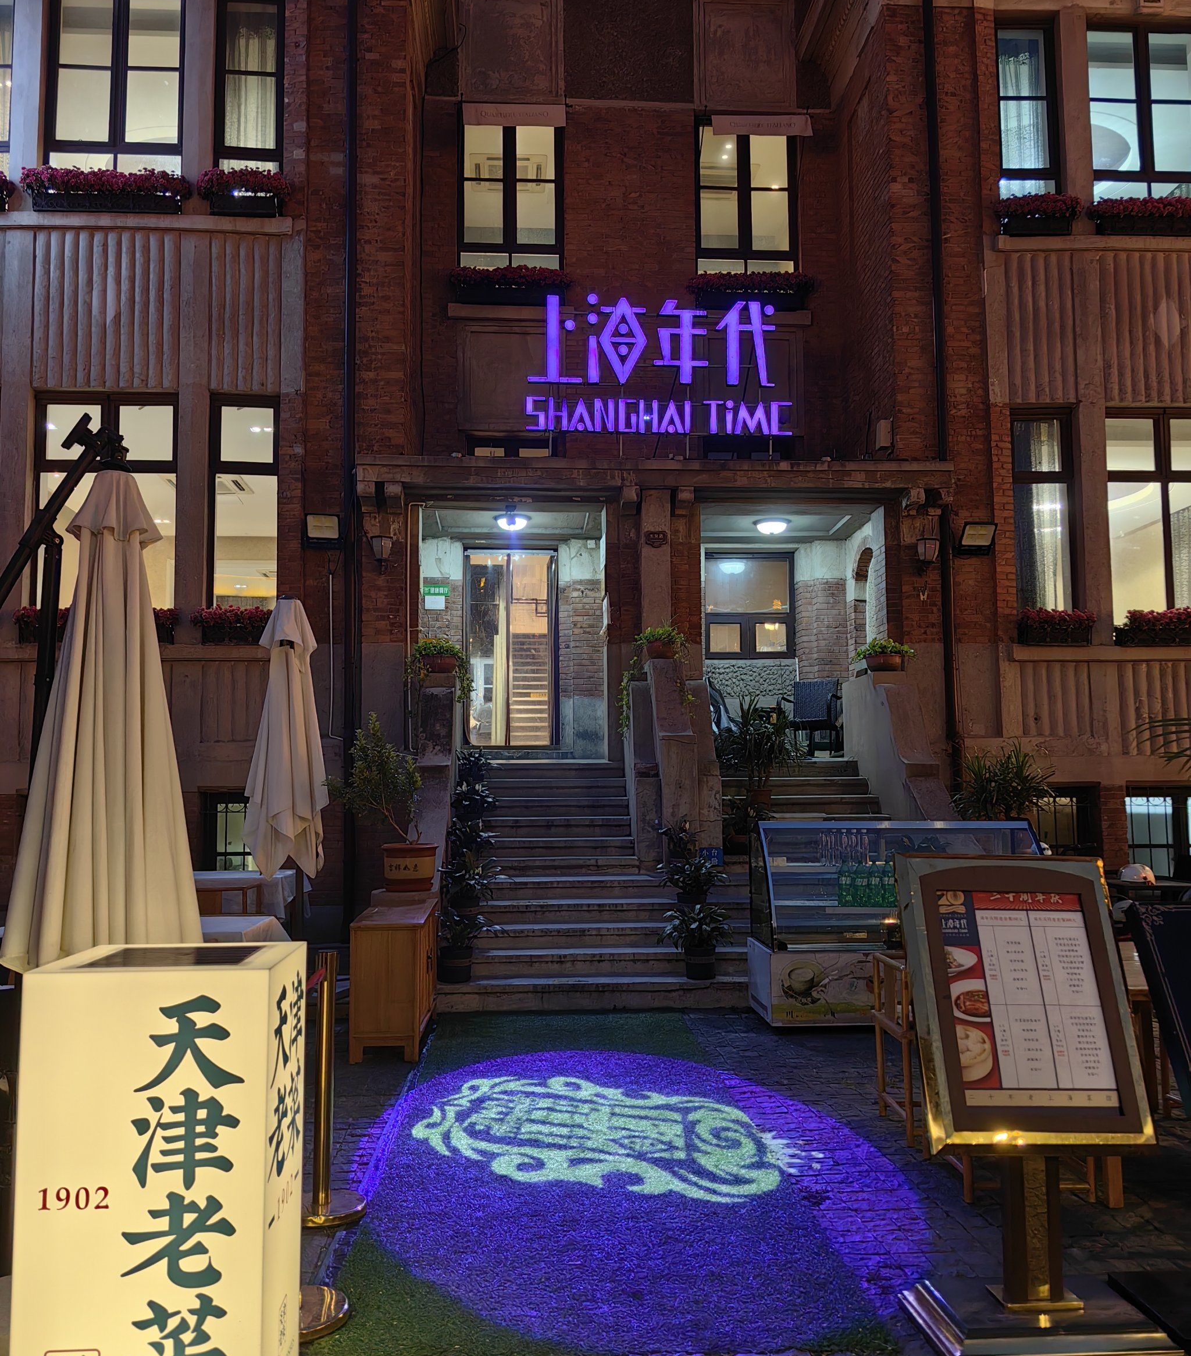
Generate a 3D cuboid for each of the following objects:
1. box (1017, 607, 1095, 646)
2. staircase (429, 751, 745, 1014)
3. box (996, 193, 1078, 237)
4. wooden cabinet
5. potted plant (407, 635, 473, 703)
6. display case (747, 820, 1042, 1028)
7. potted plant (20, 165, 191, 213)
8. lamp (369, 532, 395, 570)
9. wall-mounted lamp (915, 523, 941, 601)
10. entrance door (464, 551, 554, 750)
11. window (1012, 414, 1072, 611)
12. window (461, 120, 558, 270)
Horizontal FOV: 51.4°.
[{"bbox_3d":[4.290,-0.472,11.633,0.712,0.359,0.280,0,-5,-4],"label":"box"},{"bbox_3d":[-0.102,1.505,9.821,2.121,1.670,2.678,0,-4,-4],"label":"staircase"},{"bbox_3d":[4.156,-4.331,11.704,0.840,0.462,0.300,0,-5,-4],"label":"box"},{"bbox_3d":[-1.190,1.783,7.453,0.399,0.741,1.326,0,-5,-4],"label":"wooden cabinet"},{"bbox_3d":[-1.388,-0.069,11.060,0.570,0.598,0.480,0,-5,-4],"label":"potted plant"},{"bbox_3d":[1.959,1.578,8.195,1.800,1.240,0.730,0,-5,-4],"label":"display case"},{"bbox_3d":[-4.377,-4.335,11.109,1.488,0.470,0.320,0,-5,-4],"label":"potted plant"},{"bbox_3d":[-1.939,-1.148,11.263,0.234,0.353,0.250,0,-5,-4],"label":"lamp"},{"bbox_3d":[2.995,-1.051,11.156,0.240,0.644,0.240,0,-5,-4],"label":"wall-mounted lamp"},{"bbox_3d":[-0.914,-0.313,13.237,0.962,2.098,0.100,0,-5,-4],"label":"entrance door"},{"bbox_3d":[4.330,-1.538,12.062,0.572,2.079,0.150,-1,-4,1],"label":"window"},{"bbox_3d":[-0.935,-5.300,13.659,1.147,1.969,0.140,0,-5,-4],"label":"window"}]

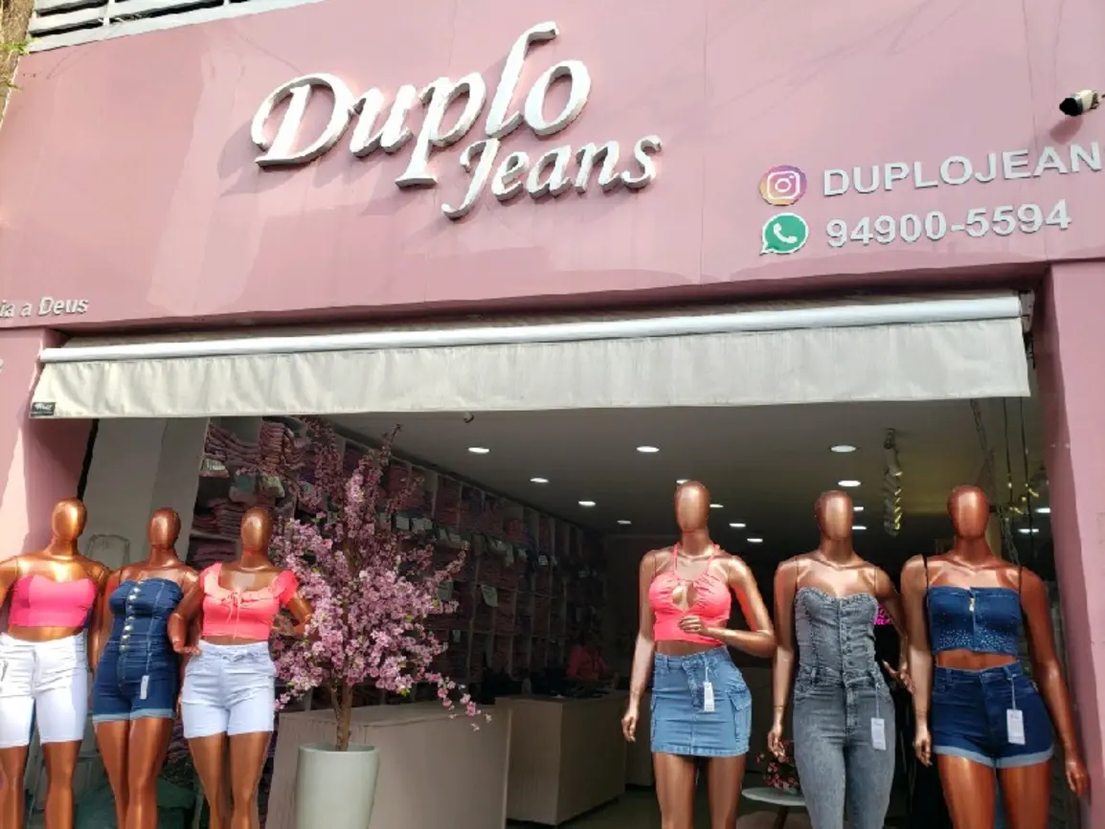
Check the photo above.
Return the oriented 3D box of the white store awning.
[{"bbox_3d":[-0.471,-0.220,3.932,4.839,0.456,0.300,-1,-13,17],"label":"white store awning"}]

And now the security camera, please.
[{"bbox_3d":[2.018,-1.189,3.171,0.140,0.075,0.075,-22,-5,-18],"label":"security camera"}]

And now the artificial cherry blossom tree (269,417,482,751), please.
[{"bbox_3d":[-0.905,0.782,4.236,1.060,1.771,1.000,-1,-13,17],"label":"artificial cherry blossom tree"}]

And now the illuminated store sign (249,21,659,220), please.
[{"bbox_3d":[-0.548,-1.406,4.124,2.216,0.977,0.080,-1,-13,17],"label":"illuminated store sign"}]

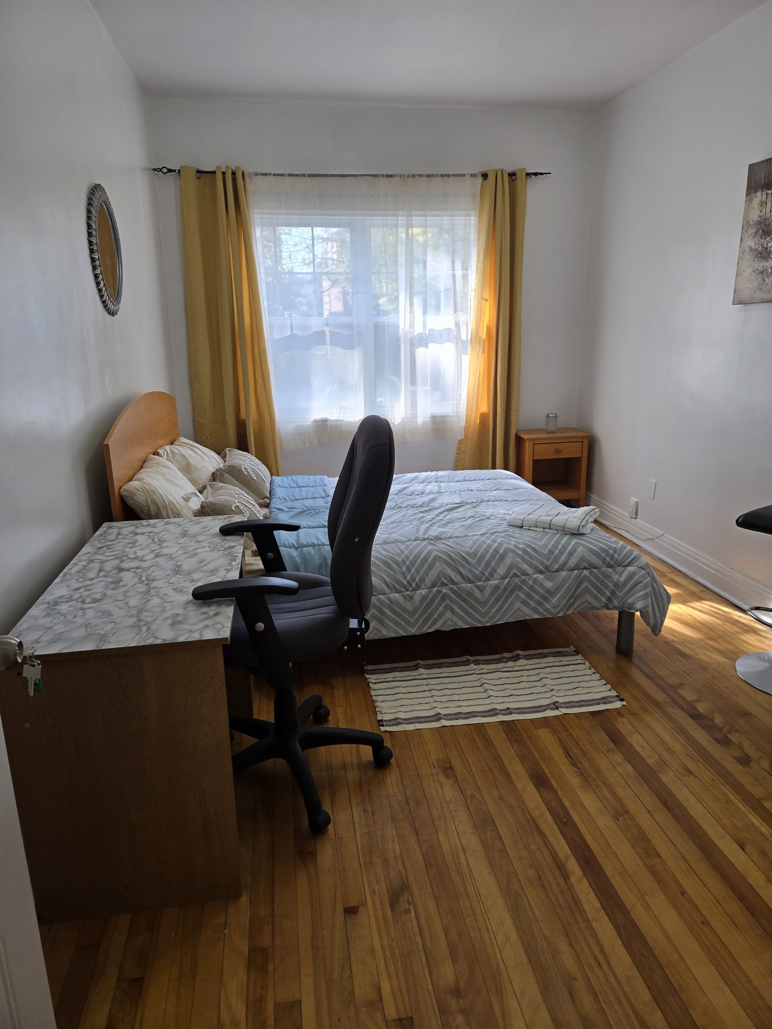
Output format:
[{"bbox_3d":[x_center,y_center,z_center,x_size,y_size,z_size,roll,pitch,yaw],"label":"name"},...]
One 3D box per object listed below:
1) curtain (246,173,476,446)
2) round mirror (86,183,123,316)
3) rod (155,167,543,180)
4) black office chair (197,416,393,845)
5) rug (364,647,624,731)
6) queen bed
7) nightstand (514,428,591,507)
[{"bbox_3d":[-0.117,-1.358,4.693,1.571,1.786,0.083,-3,16,-8],"label":"curtain"},{"bbox_3d":[-1.202,-1.147,2.971,0.031,0.528,0.521,-3,16,-8],"label":"round mirror"},{"bbox_3d":[-0.168,-2.217,4.443,2.602,0.058,0.076,-3,16,-8],"label":"rod"},{"bbox_3d":[-0.262,0.282,2.040,0.607,1.144,0.632,-2,16,-6],"label":"black office chair"},{"bbox_3d":[0.402,0.671,2.719,0.942,0.013,0.503,-3,16,-8],"label":"rug"},{"bbox_3d":[-0.041,-0.070,3.395,2.161,1.087,1.717,-3,16,-8],"label":"queen bed"},{"bbox_3d":[1.221,-0.299,5.050,0.479,0.606,0.396,-3,16,-8],"label":"nightstand"}]

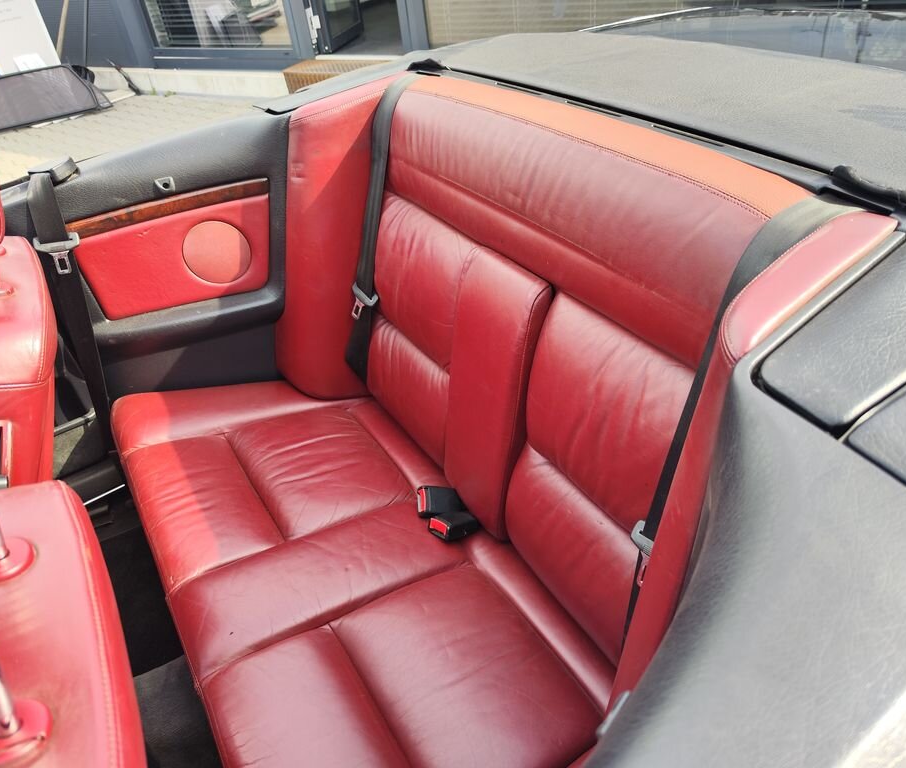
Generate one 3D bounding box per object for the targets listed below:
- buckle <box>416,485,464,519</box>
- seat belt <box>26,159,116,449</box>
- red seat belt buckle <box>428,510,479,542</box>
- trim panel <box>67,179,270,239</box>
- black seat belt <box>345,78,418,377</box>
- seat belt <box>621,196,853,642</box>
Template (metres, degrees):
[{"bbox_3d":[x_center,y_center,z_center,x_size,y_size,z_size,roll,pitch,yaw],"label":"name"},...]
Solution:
[{"bbox_3d":[-0.023,0.205,1.188,0.073,0.026,0.044,-1,56,-29],"label":"buckle"},{"bbox_3d":[-0.655,-0.105,1.186,0.080,0.520,0.055,-15,35,-28],"label":"seat belt"},{"bbox_3d":[0.002,0.237,1.150,0.070,0.025,0.045,-7,14,-42],"label":"red seat belt buckle"},{"bbox_3d":[-0.501,-0.316,1.222,0.355,0.033,0.020,-21,38,-20],"label":"trim panel"},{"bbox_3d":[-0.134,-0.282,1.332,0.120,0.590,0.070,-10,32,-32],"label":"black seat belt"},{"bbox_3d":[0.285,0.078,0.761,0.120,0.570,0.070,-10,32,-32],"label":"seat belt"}]

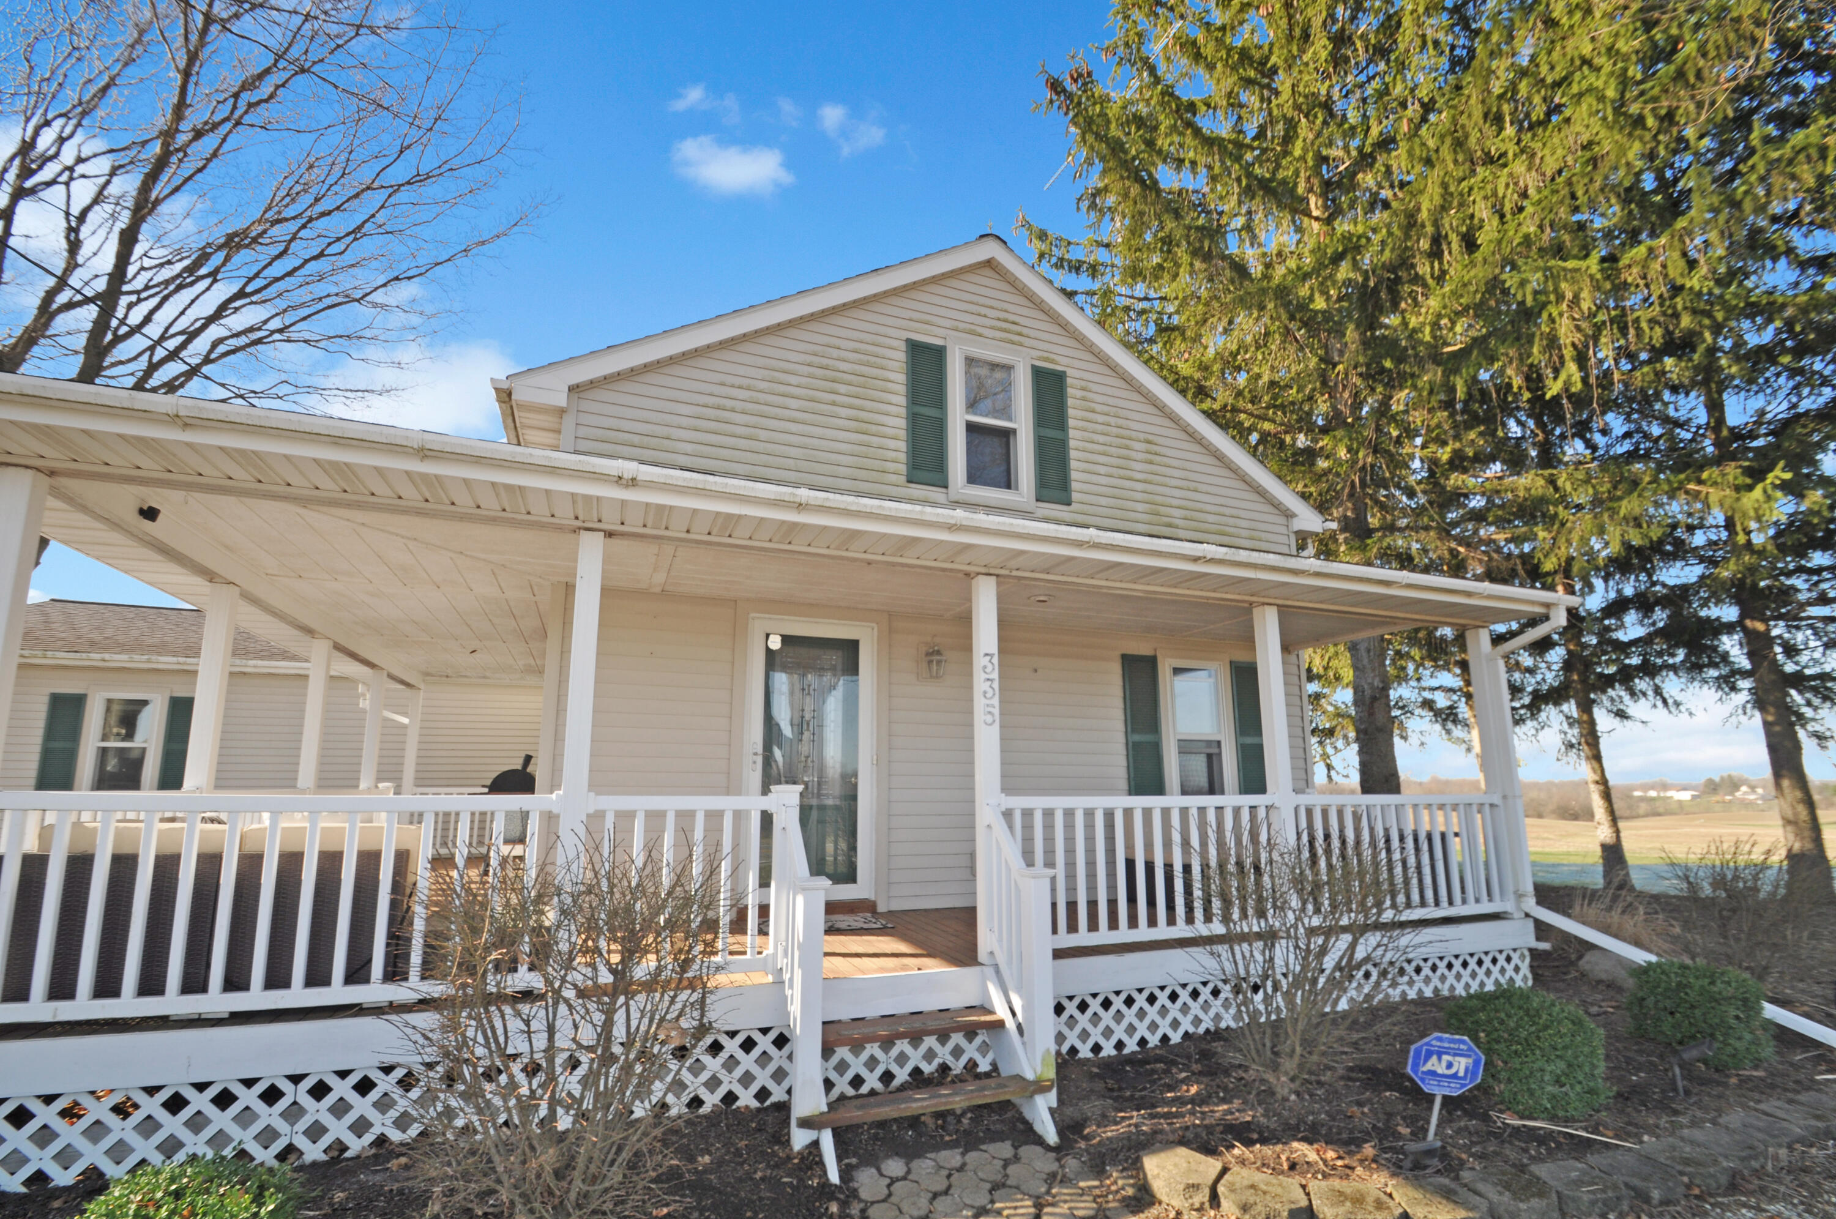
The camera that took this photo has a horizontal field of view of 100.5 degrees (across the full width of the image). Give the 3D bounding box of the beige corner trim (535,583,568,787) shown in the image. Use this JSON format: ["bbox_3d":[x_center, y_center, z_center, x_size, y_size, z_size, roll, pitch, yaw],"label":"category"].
[{"bbox_3d":[-2.456,0.927,5.032,0.110,2.265,0.110,5,-12,-21],"label":"beige corner trim"}]

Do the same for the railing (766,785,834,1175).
[{"bbox_3d":[-0.535,1.555,3.485,0.140,1.460,0.880,5,-12,-21],"label":"railing"}]

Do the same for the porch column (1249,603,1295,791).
[{"bbox_3d":[2.453,1.058,5.214,0.105,2.210,0.105,5,-12,-21],"label":"porch column"}]

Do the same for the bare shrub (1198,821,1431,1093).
[{"bbox_3d":[2.093,1.792,4.098,1.020,1.270,1.000,5,-12,-21],"label":"bare shrub"}]

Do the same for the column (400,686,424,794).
[{"bbox_3d":[-6.436,2.086,9.699,0.105,2.150,0.105,5,-12,-21],"label":"column"}]

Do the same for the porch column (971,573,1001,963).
[{"bbox_3d":[0.404,0.874,4.429,0.105,2.195,0.105,5,-12,-21],"label":"porch column"}]

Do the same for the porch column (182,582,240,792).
[{"bbox_3d":[-4.399,0.884,4.719,0.105,2.150,0.105,5,-12,-21],"label":"porch column"}]

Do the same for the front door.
[{"bbox_3d":[-0.785,1.095,5.658,0.960,2.060,0.090,5,-12,-21],"label":"front door"}]

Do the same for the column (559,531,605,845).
[{"bbox_3d":[-1.625,0.676,3.654,0.105,2.174,0.105,5,-12,-21],"label":"column"}]

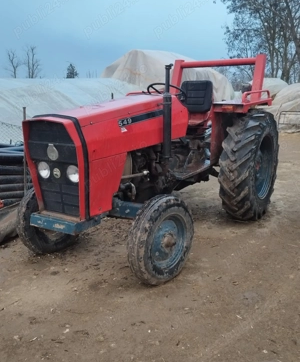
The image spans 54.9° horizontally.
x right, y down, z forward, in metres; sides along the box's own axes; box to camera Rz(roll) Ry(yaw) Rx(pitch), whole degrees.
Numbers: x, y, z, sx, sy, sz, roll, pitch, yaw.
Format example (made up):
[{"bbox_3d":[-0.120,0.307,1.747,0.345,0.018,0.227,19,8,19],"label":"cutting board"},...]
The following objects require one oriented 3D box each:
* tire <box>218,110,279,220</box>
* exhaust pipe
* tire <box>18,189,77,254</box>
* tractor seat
[{"bbox_3d":[1.306,-0.196,3.705,0.410,1.365,1.365,10,18,32],"label":"tire"},{"bbox_3d":[0.165,-0.623,2.685,0.090,0.890,0.090,0,15,0],"label":"exhaust pipe"},{"bbox_3d":[-1.000,0.390,3.020,0.175,0.720,0.720,12,19,37],"label":"tire"},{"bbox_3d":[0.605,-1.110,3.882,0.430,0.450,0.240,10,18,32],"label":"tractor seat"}]

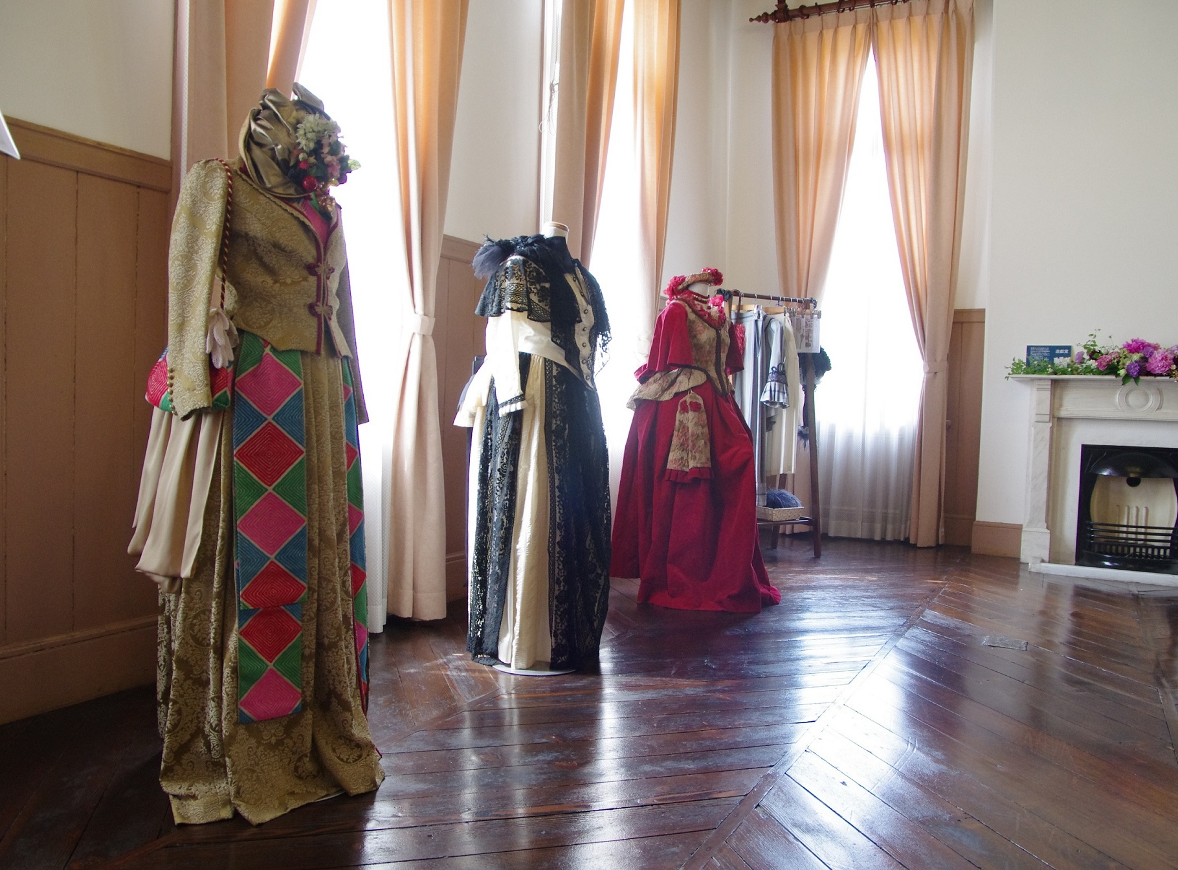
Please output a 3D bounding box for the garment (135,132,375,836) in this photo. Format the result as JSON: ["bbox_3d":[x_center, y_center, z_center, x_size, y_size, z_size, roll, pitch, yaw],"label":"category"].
[{"bbox_3d":[-0.769,-0.002,2.051,0.600,1.570,0.560,3,3,32],"label":"garment"}]

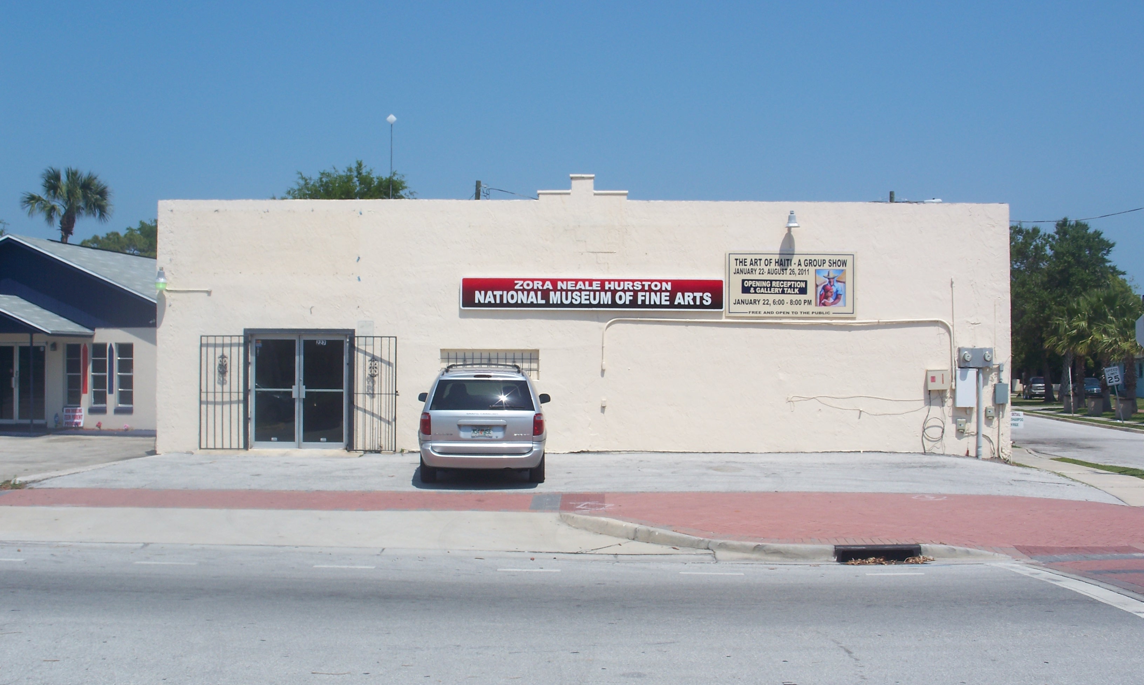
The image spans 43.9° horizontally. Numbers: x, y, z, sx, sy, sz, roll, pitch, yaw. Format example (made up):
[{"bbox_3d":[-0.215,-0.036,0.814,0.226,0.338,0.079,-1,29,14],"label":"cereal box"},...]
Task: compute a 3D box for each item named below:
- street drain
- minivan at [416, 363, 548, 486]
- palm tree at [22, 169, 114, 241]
[{"bbox_3d":[3.190,2.210,14.800,0.910,0.200,0.200,0,-1,-3],"label":"street drain"},{"bbox_3d":[-1.400,1.200,22.800,2.050,1.770,5.050,0,0,-3],"label":"minivan"},{"bbox_3d":[-19.220,-2.100,54.000,3.500,9.200,3.500,0,-1,0],"label":"palm tree"}]

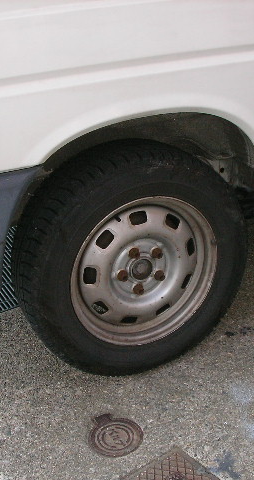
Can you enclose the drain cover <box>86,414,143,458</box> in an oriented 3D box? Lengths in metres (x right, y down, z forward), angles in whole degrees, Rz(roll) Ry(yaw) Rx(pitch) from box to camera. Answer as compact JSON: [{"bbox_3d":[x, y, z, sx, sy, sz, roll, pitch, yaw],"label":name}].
[{"bbox_3d":[-0.031,0.480,1.725,0.138,0.020,0.158,-13,27,-22],"label":"drain cover"}]

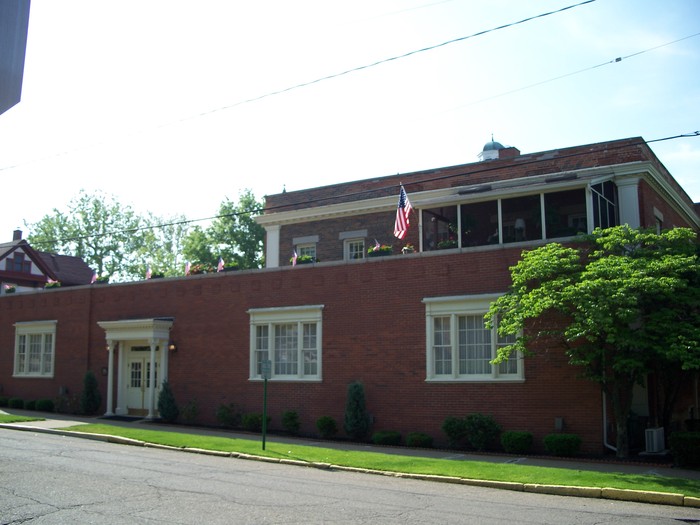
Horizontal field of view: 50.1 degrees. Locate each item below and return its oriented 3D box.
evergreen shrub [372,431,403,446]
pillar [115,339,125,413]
[{"bbox_3d":[0.984,4.746,20.174,0.837,0.436,0.795,0,-8,0],"label":"evergreen shrub"},{"bbox_3d":[-8.216,4.113,26.760,0.320,2.650,0.270,-5,-10,32],"label":"pillar"}]

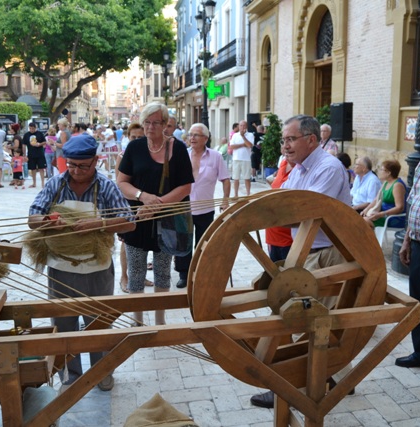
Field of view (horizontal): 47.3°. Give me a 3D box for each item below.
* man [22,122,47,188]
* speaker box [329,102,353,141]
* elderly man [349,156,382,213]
[{"bbox_3d":[-4.646,-1.551,12.781,0.580,1.690,0.360,-1,11,-3],"label":"man"},{"bbox_3d":[2.354,-1.647,8.594,0.340,0.685,0.380,-6,12,-31],"label":"speaker box"},{"bbox_3d":[1.953,-0.126,6.271,0.800,1.218,0.550,-6,12,-31],"label":"elderly man"}]

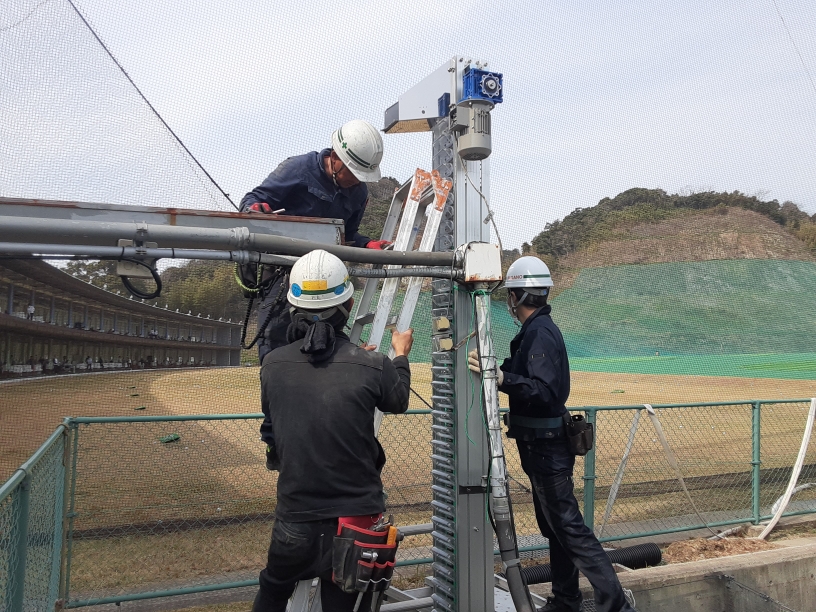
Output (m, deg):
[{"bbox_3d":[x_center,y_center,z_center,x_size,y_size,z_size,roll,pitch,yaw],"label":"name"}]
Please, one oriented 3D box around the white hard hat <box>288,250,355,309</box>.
[{"bbox_3d":[-0.303,-0.103,2.230,0.220,0.170,0.280,-1,12,9],"label":"white hard hat"}]

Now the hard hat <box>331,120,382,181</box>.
[{"bbox_3d":[-0.190,-0.694,2.720,0.160,0.280,0.220,-39,-18,15],"label":"hard hat"}]

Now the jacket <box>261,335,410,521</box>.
[{"bbox_3d":[-0.264,0.432,2.320,0.510,0.650,0.400,-1,-5,9],"label":"jacket"}]

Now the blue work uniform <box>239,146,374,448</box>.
[{"bbox_3d":[-0.446,-0.047,2.850,0.580,1.280,0.500,4,-6,-37],"label":"blue work uniform"}]

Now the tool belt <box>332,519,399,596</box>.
[{"bbox_3d":[-0.143,0.862,2.200,0.220,0.250,0.130,2,-5,-21],"label":"tool belt"}]

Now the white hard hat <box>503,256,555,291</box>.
[{"bbox_3d":[0.608,-0.166,3.200,0.220,0.160,0.280,4,-6,-40],"label":"white hard hat"}]

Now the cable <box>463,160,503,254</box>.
[{"bbox_3d":[0.350,-0.461,2.950,0.200,0.430,0.080,0,-5,-6],"label":"cable"}]

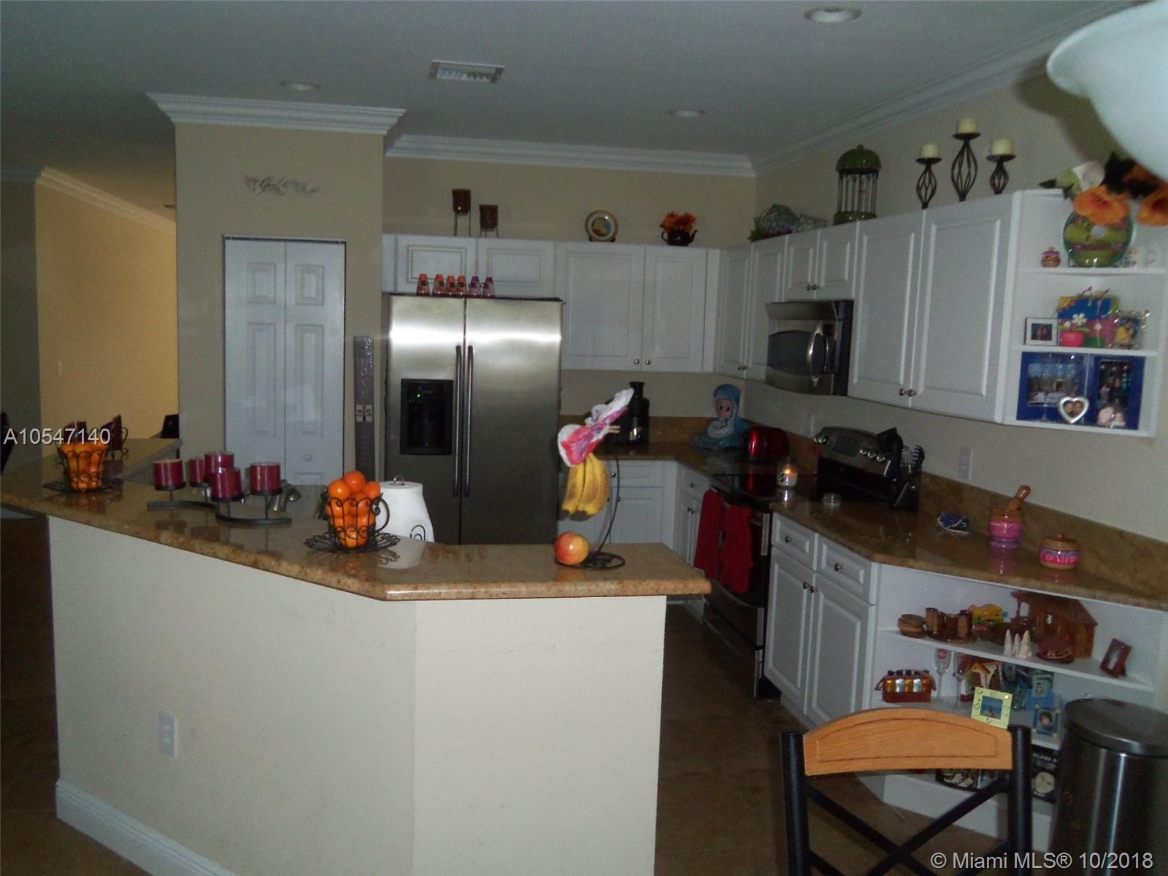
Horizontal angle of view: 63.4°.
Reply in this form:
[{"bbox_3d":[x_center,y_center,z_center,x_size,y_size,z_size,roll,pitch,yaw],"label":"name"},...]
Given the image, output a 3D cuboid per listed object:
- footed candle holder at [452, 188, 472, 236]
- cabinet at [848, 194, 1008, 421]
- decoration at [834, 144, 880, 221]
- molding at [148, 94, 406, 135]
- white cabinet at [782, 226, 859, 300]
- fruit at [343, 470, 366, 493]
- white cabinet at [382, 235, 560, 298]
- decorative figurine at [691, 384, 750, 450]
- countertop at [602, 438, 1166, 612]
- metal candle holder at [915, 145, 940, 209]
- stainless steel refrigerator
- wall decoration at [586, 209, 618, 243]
[{"bbox_3d":[-0.725,-1.329,5.613,0.117,0.290,0.117,0,7,-11],"label":"footed candle holder"},{"bbox_3d":[1.419,-0.485,3.598,0.325,0.750,1.056,0,7,-11],"label":"cabinet"},{"bbox_3d":[1.286,-1.175,4.415,0.220,0.397,0.220,0,7,-11],"label":"decoration"},{"bbox_3d":[-1.574,-1.674,4.908,1.275,0.112,0.115,0,7,-11],"label":"molding"},{"bbox_3d":[1.270,-0.817,4.515,0.330,0.335,0.766,0,7,-11],"label":"white cabinet"},{"bbox_3d":[-0.634,0.121,2.619,0.066,0.066,0.066,0,7,-11],"label":"fruit"},{"bbox_3d":[-0.694,-1.024,5.697,0.985,0.325,0.335,0,7,-11],"label":"white cabinet"},{"bbox_3d":[0.868,-0.143,6.049,0.340,0.405,0.260,5,7,22],"label":"decorative figurine"},{"bbox_3d":[0.761,0.282,4.400,1.305,0.045,3.660,0,7,-11],"label":"countertop"},{"bbox_3d":[1.368,-1.029,3.772,0.100,0.280,0.100,0,7,-11],"label":"metal candle holder"},{"bbox_3d":[-0.660,0.105,5.455,0.915,1.795,0.840,0,7,-11],"label":"stainless steel refrigerator"},{"bbox_3d":[0.109,-1.296,5.828,0.212,0.210,0.060,0,7,-11],"label":"wall decoration"}]

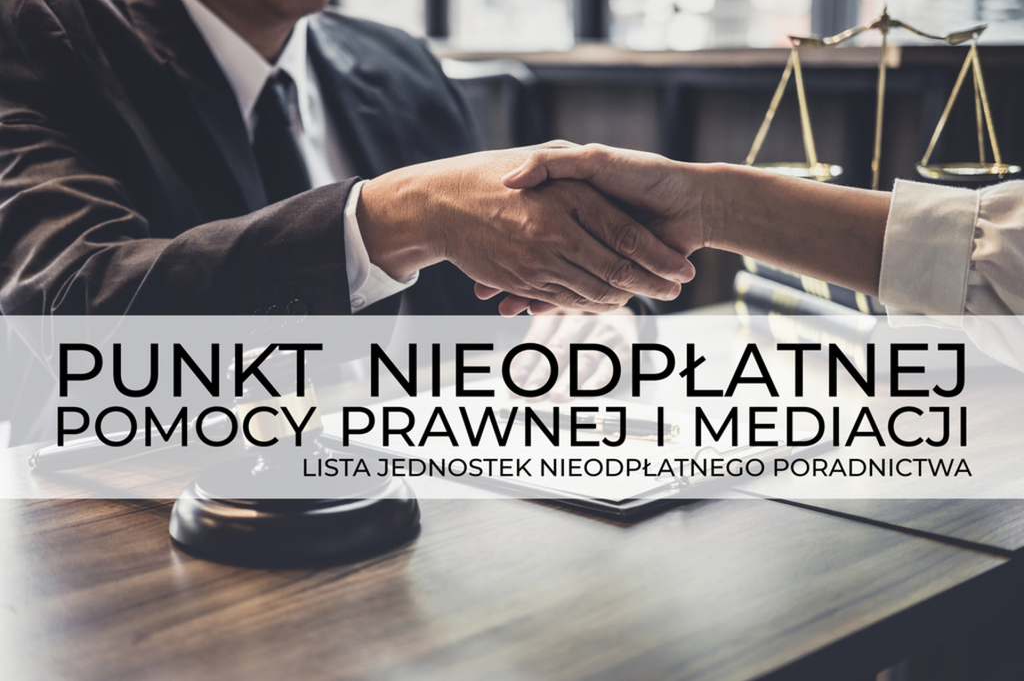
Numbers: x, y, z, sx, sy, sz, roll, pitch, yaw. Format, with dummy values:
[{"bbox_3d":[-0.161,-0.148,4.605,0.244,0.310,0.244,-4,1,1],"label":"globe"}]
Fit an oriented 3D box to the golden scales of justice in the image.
[{"bbox_3d":[0.339,-0.202,1.390,0.255,0.220,0.100,6,13,23],"label":"golden scales of justice"}]

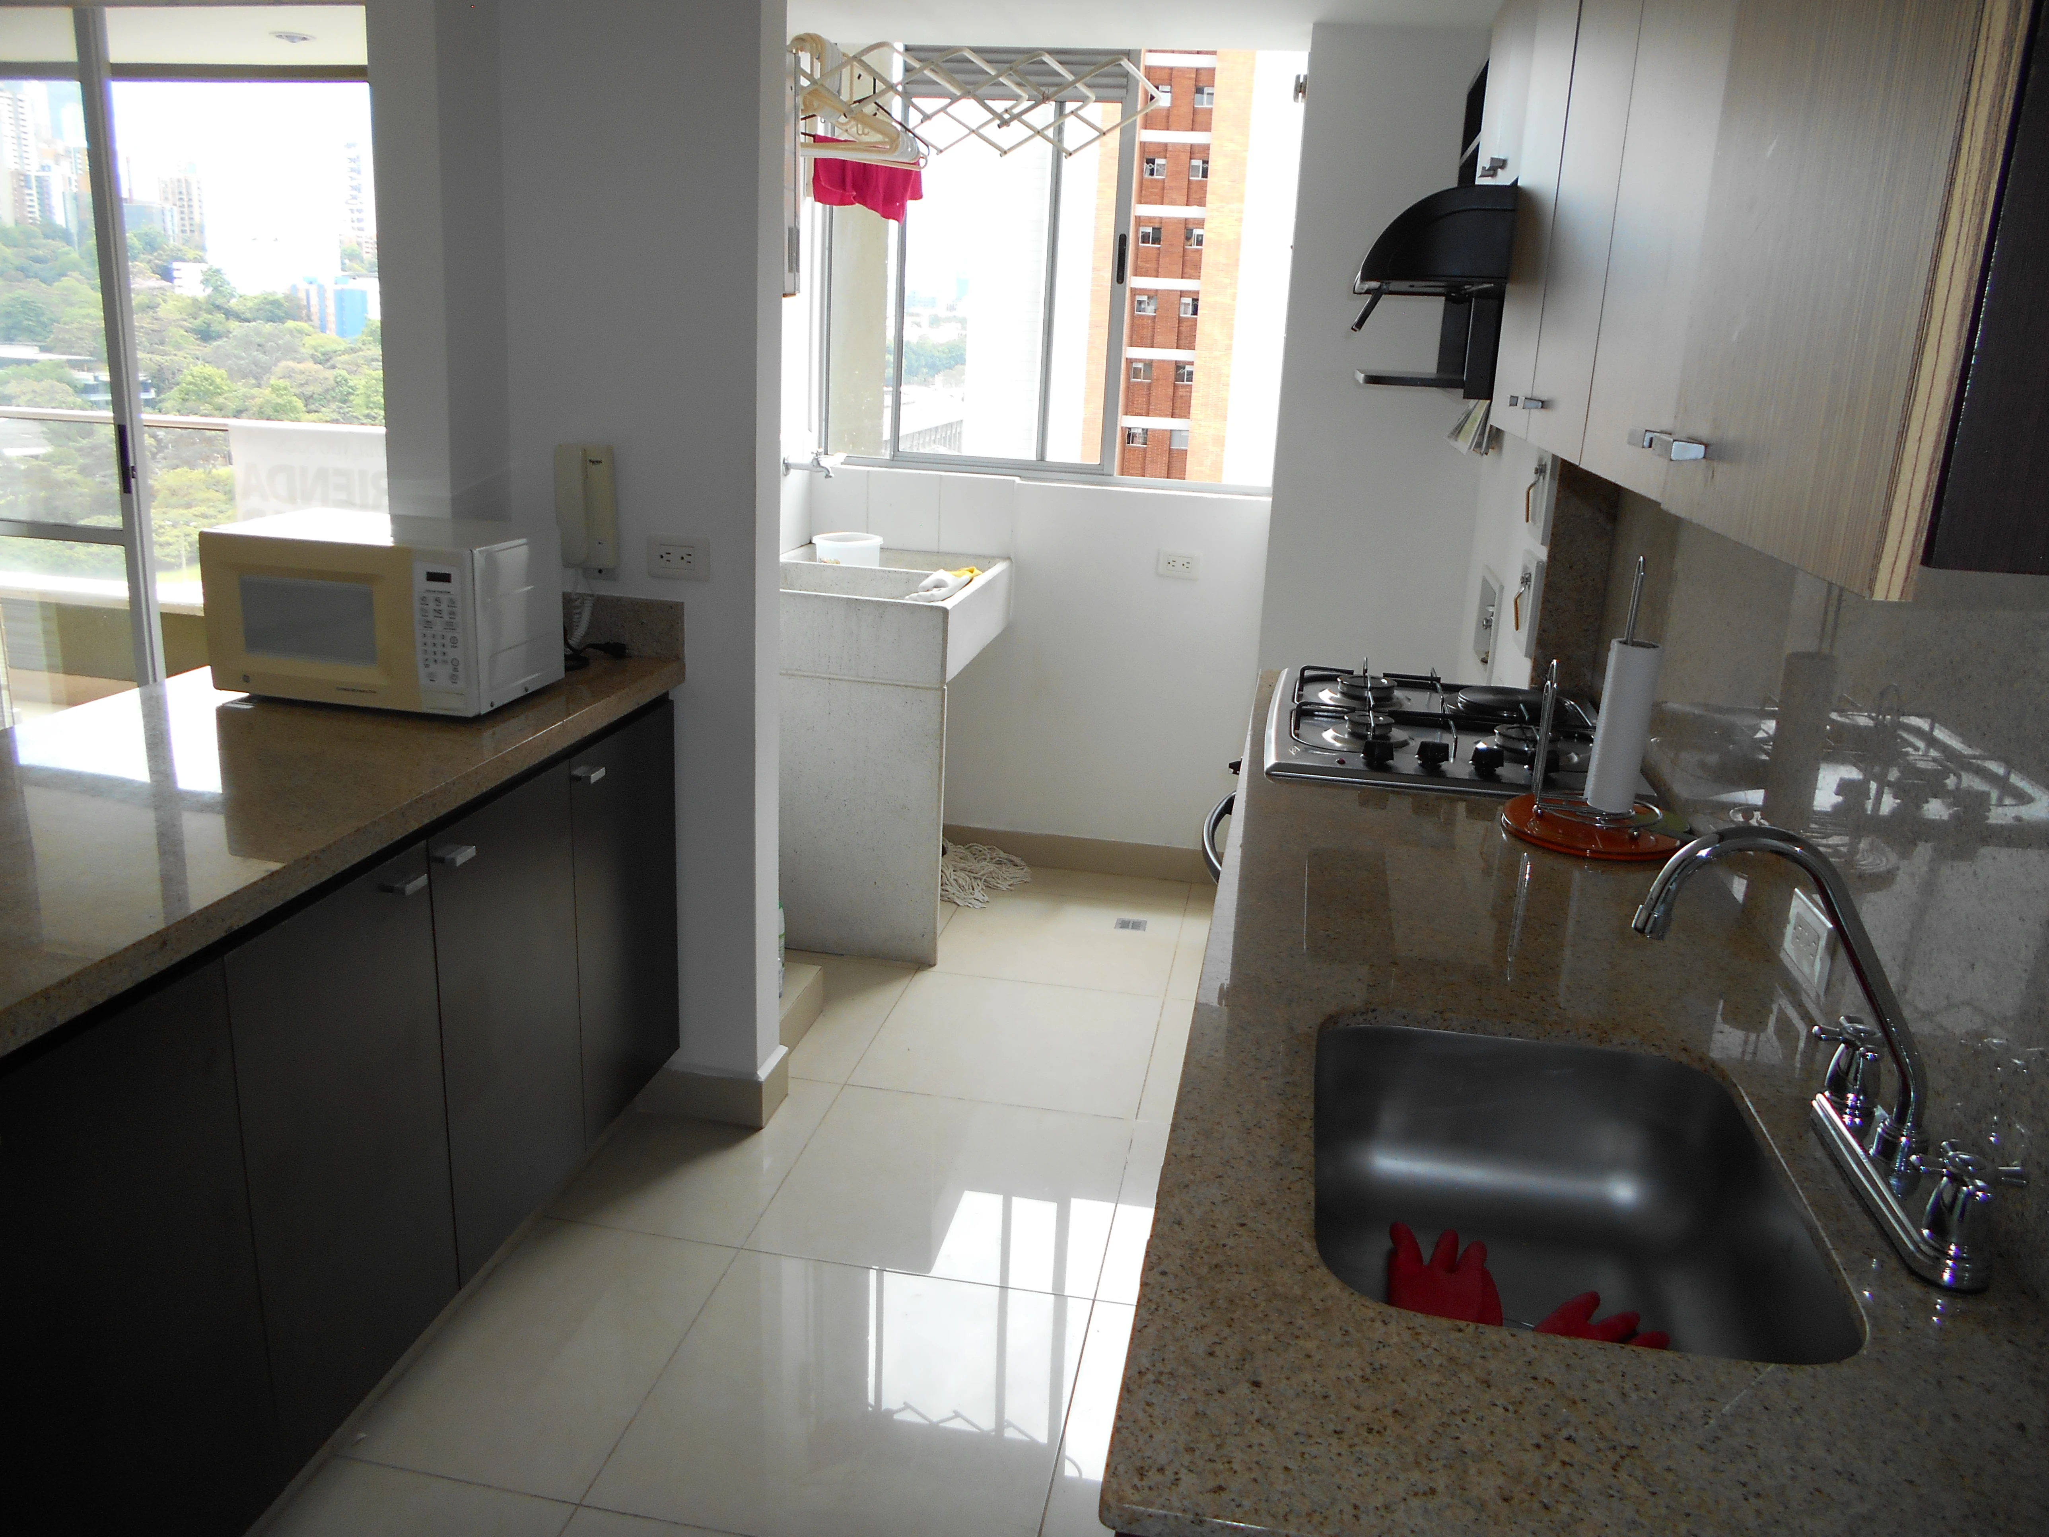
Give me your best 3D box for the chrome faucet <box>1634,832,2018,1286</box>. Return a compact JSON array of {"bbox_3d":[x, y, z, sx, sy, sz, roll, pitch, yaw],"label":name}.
[{"bbox_3d":[0.581,0.176,1.148,0.259,0.288,0.285,5,16,9],"label":"chrome faucet"}]

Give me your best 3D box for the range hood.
[{"bbox_3d":[0.757,-0.691,2.285,0.535,0.272,0.620,5,16,9],"label":"range hood"}]

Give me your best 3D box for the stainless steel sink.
[{"bbox_3d":[0.403,0.398,1.217,0.372,0.187,0.460,5,16,9],"label":"stainless steel sink"}]

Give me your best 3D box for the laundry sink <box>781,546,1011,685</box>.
[{"bbox_3d":[-0.402,-0.421,4.048,0.591,0.190,0.795,5,16,9],"label":"laundry sink"}]

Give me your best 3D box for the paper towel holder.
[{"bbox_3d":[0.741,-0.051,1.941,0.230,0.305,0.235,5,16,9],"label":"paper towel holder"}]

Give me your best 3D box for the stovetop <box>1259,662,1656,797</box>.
[{"bbox_3d":[0.662,-0.072,2.444,0.550,0.067,0.655,5,16,9],"label":"stovetop"}]

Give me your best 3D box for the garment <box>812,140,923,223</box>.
[{"bbox_3d":[-0.387,-1.458,3.824,0.280,0.195,0.100,2,16,-3],"label":"garment"}]

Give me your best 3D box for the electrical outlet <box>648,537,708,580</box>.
[{"bbox_3d":[-0.618,-0.374,2.749,0.117,0.076,0.010,5,16,9],"label":"electrical outlet"}]

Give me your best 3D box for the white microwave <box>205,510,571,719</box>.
[{"bbox_3d":[-0.993,-0.248,2.421,0.433,0.262,0.307,5,16,9],"label":"white microwave"}]

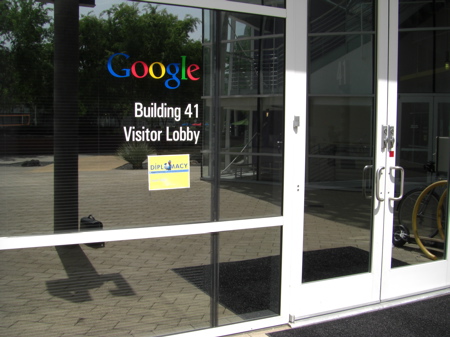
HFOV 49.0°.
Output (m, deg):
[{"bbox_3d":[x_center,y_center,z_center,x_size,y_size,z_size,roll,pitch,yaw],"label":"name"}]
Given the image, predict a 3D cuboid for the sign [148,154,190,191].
[{"bbox_3d":[-0.349,0.026,3.140,0.279,0.217,0.008,-1,4,-28],"label":"sign"}]

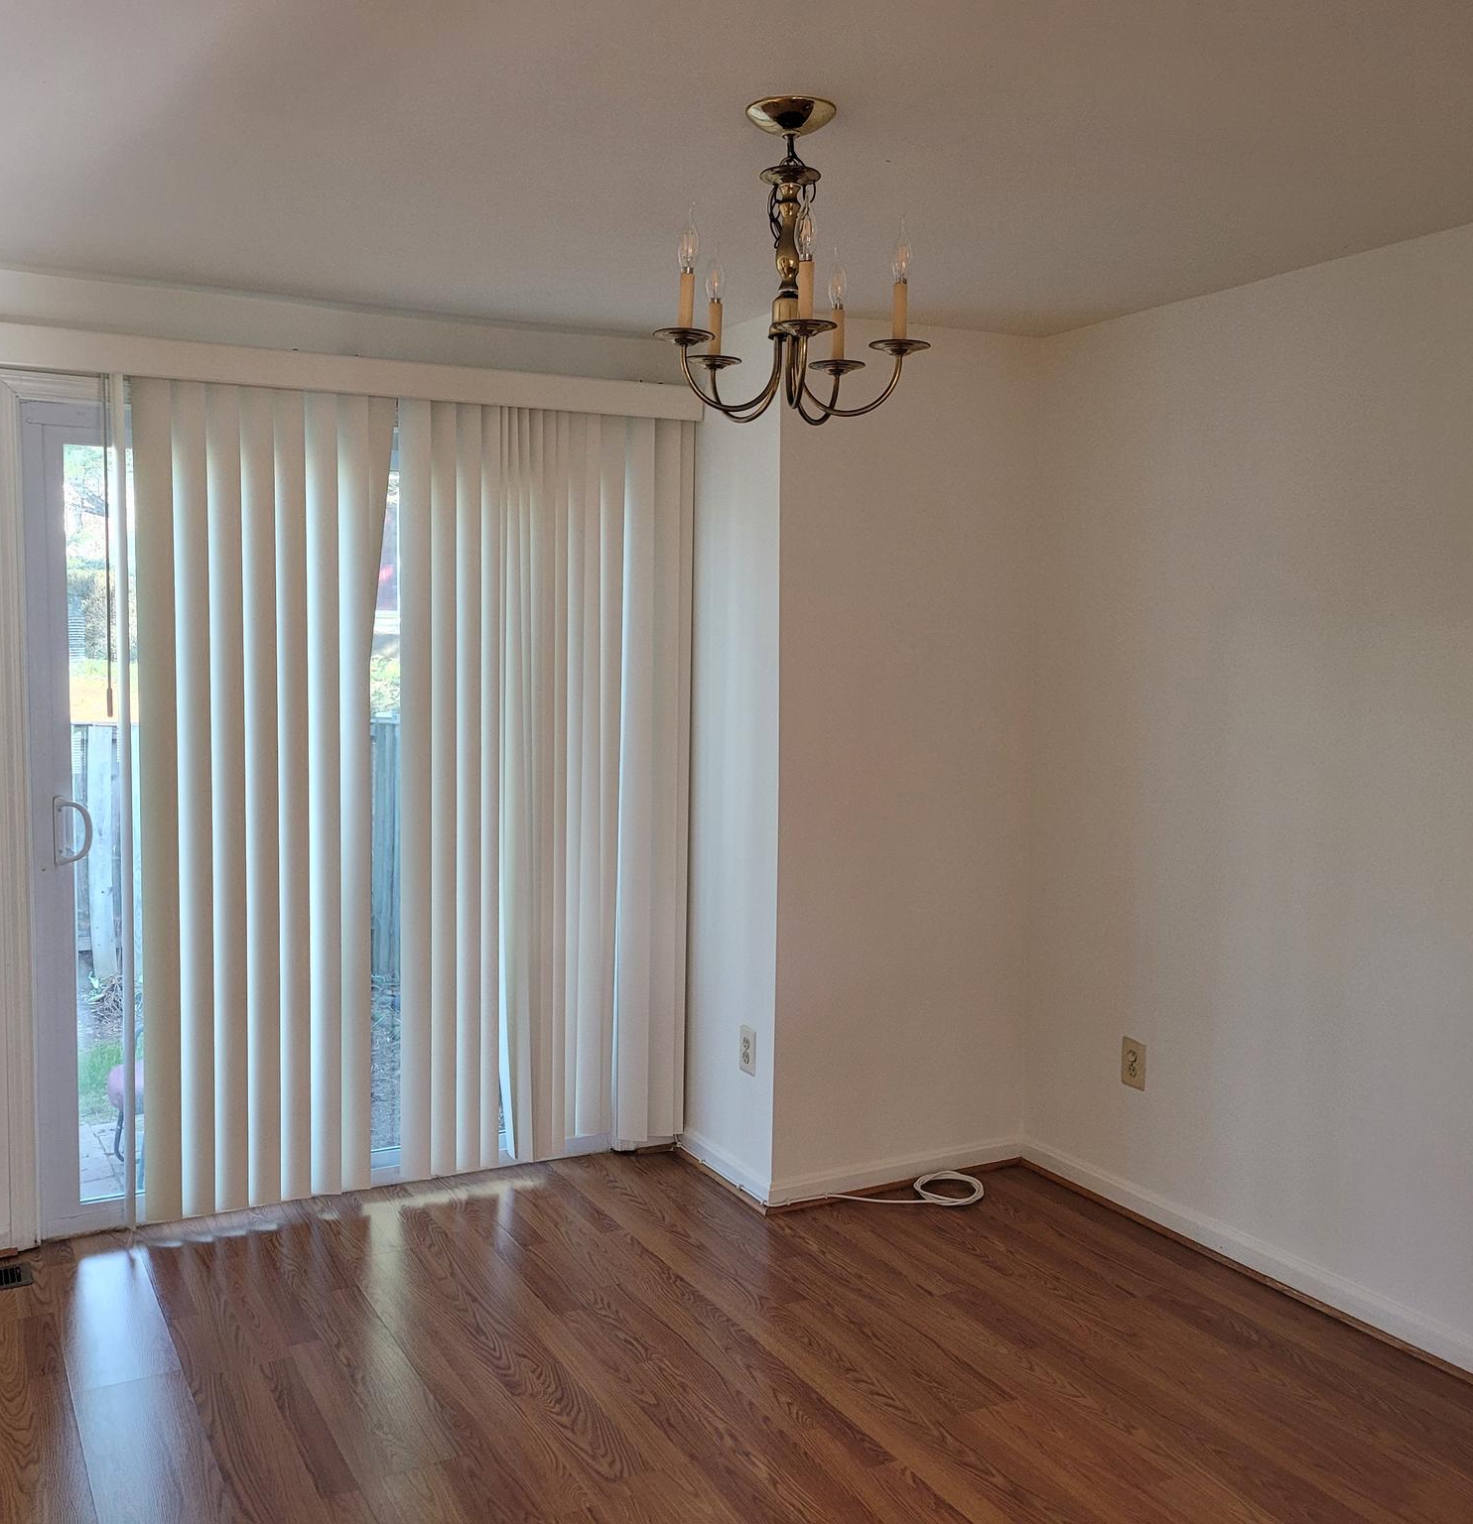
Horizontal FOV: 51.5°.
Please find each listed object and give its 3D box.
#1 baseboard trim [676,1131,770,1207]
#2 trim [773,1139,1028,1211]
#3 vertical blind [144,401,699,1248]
[{"bbox_3d":[-0.046,1.113,4.197,0.029,0.076,0.577,-2,5,-28],"label":"baseboard trim"},{"bbox_3d":[0.456,1.120,4.154,0.856,0.078,0.029,-2,5,-28],"label":"trim"},{"bbox_3d":[-0.791,0.087,3.989,1.455,2.057,0.090,-2,5,-28],"label":"vertical blind"}]

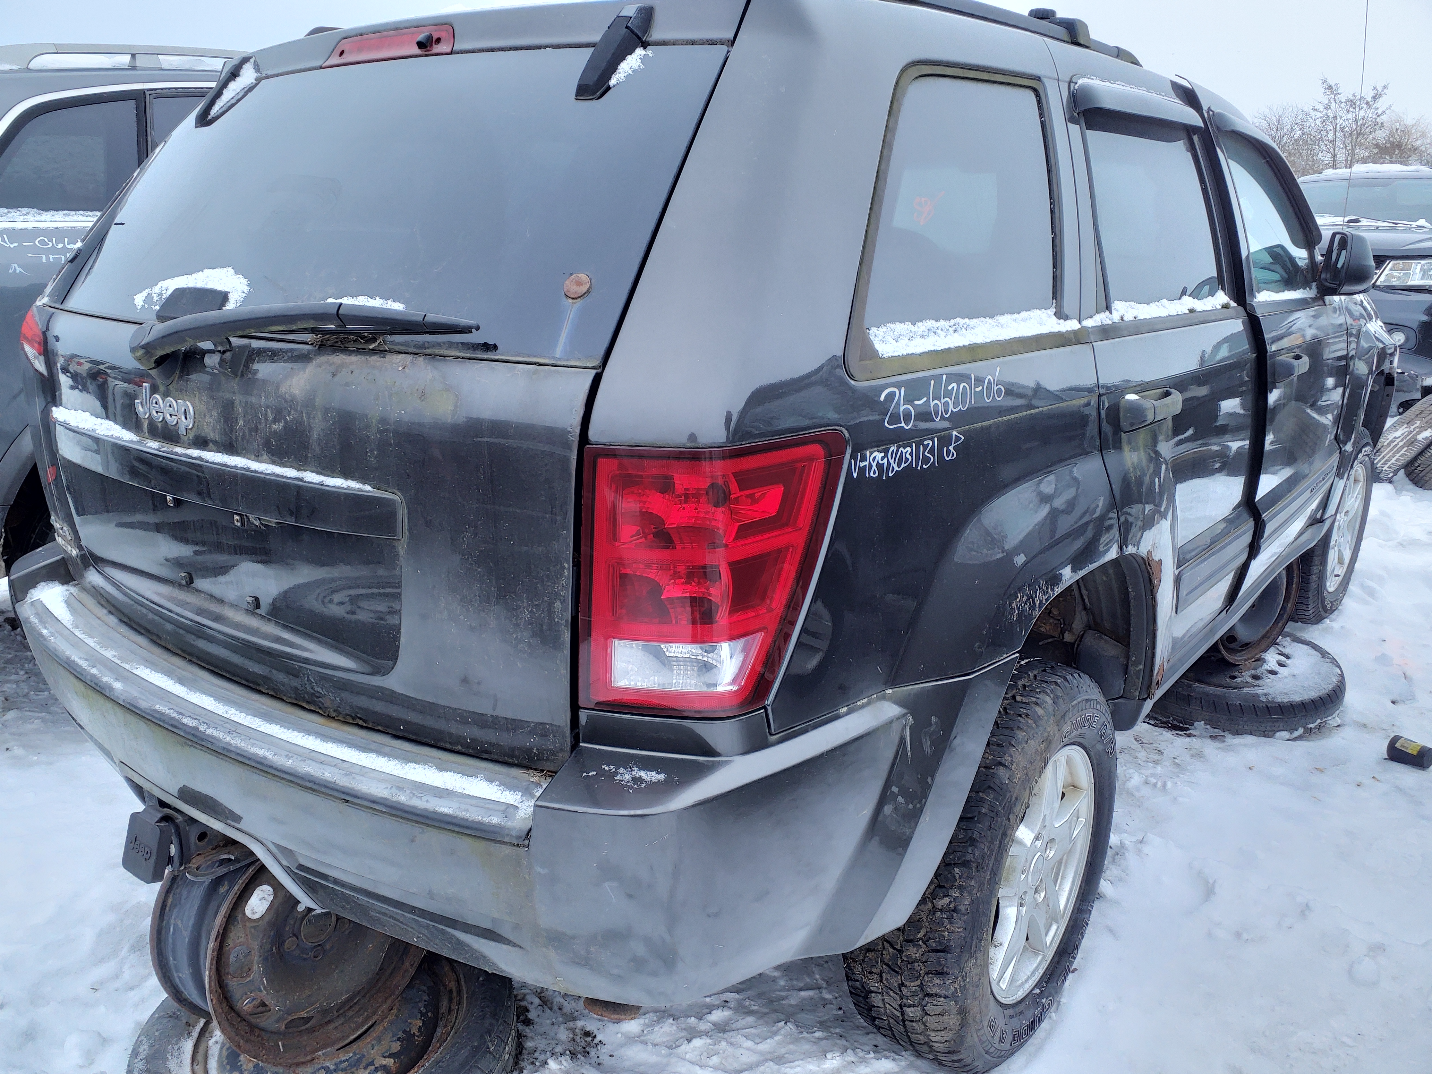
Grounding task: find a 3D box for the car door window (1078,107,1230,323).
[{"bbox_3d":[0.814,-0.596,1.987,0.050,0.385,0.820,-8,8,41],"label":"car door window"}]

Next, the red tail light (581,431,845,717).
[{"bbox_3d":[-0.007,0.040,1.152,0.205,0.305,0.210,13,21,37],"label":"red tail light"}]

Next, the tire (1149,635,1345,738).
[{"bbox_3d":[1.604,0.425,3.386,0.650,0.180,0.650,13,21,37],"label":"tire"}]

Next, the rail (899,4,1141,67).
[{"bbox_3d":[0.502,-0.893,1.852,0.050,0.065,1.360,13,21,37],"label":"rail"}]

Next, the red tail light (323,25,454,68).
[{"bbox_3d":[-0.480,-0.727,1.596,0.310,0.065,0.045,13,-2,37],"label":"red tail light"}]

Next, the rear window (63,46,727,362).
[{"bbox_3d":[-0.581,-0.481,1.540,1.320,0.490,0.090,13,-19,37],"label":"rear window"}]

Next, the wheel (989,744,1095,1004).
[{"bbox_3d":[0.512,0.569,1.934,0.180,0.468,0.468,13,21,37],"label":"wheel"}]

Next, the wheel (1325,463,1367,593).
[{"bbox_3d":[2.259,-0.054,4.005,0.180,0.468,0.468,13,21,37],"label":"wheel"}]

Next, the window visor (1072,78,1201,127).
[{"bbox_3d":[0.784,-0.769,1.946,0.050,0.090,0.690,-8,8,41],"label":"window visor"}]

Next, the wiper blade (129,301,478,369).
[{"bbox_3d":[-0.519,-0.230,1.289,0.620,0.100,0.080,5,17,31],"label":"wiper blade"}]

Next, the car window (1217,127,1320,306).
[{"bbox_3d":[1.458,-0.829,2.802,0.065,0.420,0.780,-9,8,42],"label":"car window"}]

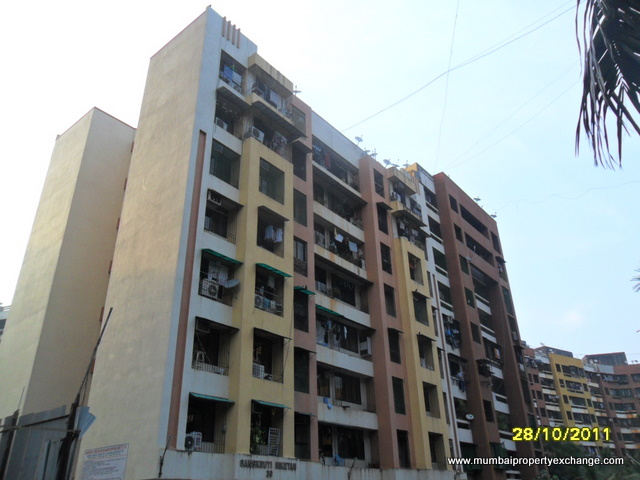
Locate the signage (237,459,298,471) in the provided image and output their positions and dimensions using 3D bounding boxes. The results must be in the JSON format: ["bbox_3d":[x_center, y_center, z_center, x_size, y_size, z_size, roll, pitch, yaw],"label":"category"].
[{"bbox_3d":[-1.896,8.483,18.789,0.070,0.282,2.998,-22,-33,33],"label":"signage"}]

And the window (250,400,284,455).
[{"bbox_3d":[-2.093,7.373,19.425,0.252,1.901,1.791,-22,-33,33],"label":"window"}]

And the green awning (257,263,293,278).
[{"bbox_3d":[-1.973,1.366,22.253,0.604,0.211,1.831,-22,-33,33],"label":"green awning"}]

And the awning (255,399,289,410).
[{"bbox_3d":[-1.925,6.578,19.958,0.460,0.210,1.810,-22,-34,34],"label":"awning"}]

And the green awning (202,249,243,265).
[{"bbox_3d":[-4.055,0.700,20.947,0.523,0.181,1.801,-22,-33,33],"label":"green awning"}]

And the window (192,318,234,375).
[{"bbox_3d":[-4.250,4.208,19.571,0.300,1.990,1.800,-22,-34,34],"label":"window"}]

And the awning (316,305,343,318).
[{"bbox_3d":[0.299,3.716,26.353,0.453,0.211,2.465,-22,-33,33],"label":"awning"}]

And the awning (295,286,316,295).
[{"bbox_3d":[-0.747,2.447,24.323,0.433,0.191,1.147,-22,-33,33],"label":"awning"}]

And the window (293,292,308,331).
[{"bbox_3d":[-0.900,3.470,24.458,0.200,1.980,1.120,-22,-34,34],"label":"window"}]

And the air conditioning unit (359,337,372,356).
[{"bbox_3d":[2.784,6.428,29.964,0.550,1.020,0.390,-22,-34,34],"label":"air conditioning unit"}]

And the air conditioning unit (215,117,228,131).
[{"bbox_3d":[-4.887,-5.511,24.392,0.310,0.550,0.760,-22,-34,34],"label":"air conditioning unit"}]

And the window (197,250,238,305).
[{"bbox_3d":[-4.296,1.624,20.703,0.252,1.992,1.771,-22,-33,33],"label":"window"}]

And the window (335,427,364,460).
[{"bbox_3d":[1.692,10.868,26.649,0.150,1.480,2.410,-22,-34,34],"label":"window"}]

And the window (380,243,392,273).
[{"bbox_3d":[4.277,1.239,32.619,0.201,2.012,1.137,-22,-33,33],"label":"window"}]

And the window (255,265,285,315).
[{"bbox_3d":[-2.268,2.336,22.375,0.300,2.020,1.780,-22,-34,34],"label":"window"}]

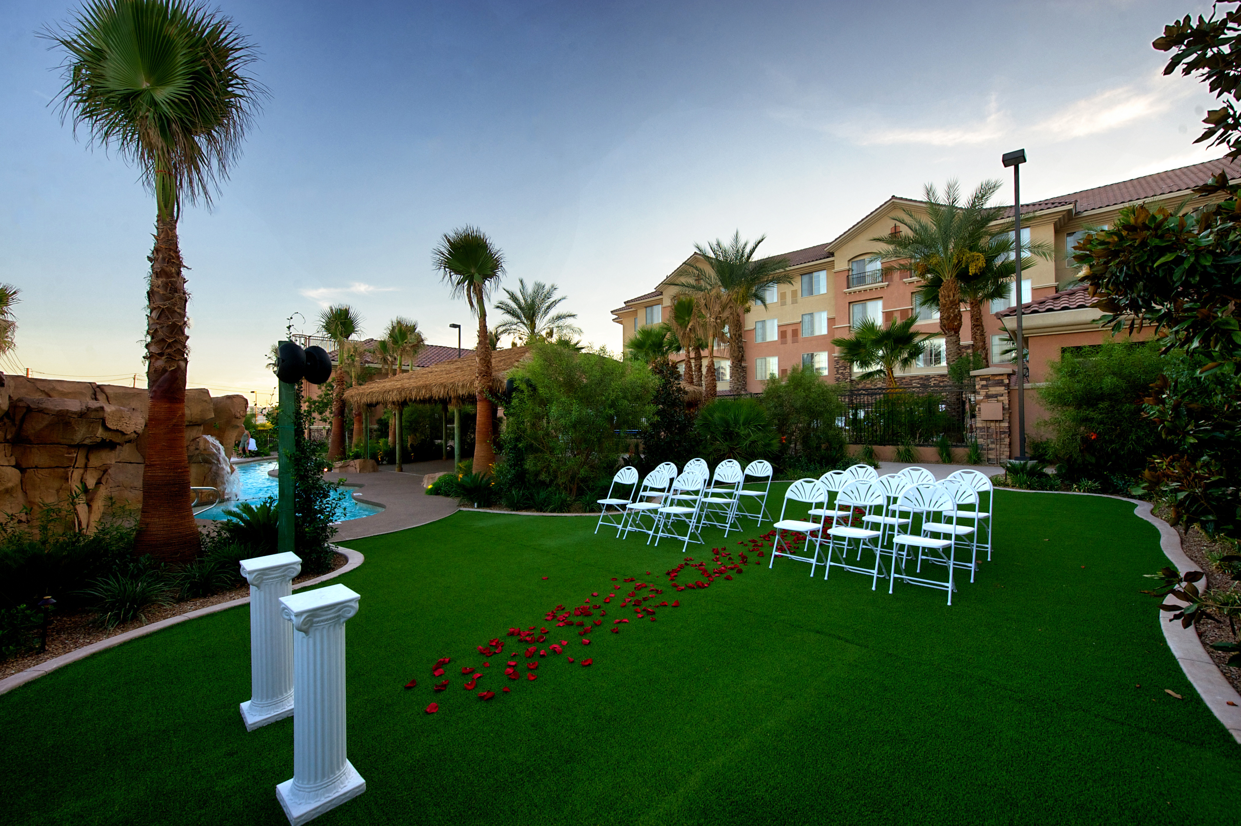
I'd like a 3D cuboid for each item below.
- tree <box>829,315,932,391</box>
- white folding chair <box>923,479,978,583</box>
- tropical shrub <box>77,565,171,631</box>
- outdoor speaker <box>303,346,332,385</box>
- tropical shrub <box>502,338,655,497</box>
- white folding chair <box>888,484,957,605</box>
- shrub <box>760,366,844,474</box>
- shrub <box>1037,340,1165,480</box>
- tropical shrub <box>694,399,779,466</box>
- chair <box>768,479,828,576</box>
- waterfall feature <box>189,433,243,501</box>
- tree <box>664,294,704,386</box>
[{"bbox_3d":[9.626,-1.000,17.550,3.250,5.039,3.250,0,-1,0],"label":"tree"},{"bbox_3d":[3.191,1.100,4.684,0.450,0.877,0.490,-1,-1,45],"label":"white folding chair"},{"bbox_3d":[-3.933,1.413,3.842,0.550,0.400,0.550,-1,0,44],"label":"tropical shrub"},{"bbox_3d":[-3.079,-0.478,4.900,0.310,0.390,0.360,0,-1,-37],"label":"outdoor speaker"},{"bbox_3d":[-0.803,0.179,9.400,2.750,3.000,2.400,-1,-1,0],"label":"tropical shrub"},{"bbox_3d":[2.556,1.075,4.064,0.455,0.860,0.500,-1,-2,42],"label":"white folding chair"},{"bbox_3d":[4.737,0.188,12.500,2.100,2.750,1.900,-1,-1,0],"label":"shrub"},{"bbox_3d":[11.577,-0.149,11.601,2.400,3.200,2.200,-1,0,43],"label":"shrub"},{"bbox_3d":[3.227,0.596,13.397,2.300,1.950,2.200,-1,0,14],"label":"tropical shrub"},{"bbox_3d":[1.791,1.103,4.823,0.455,0.880,0.450,-1,0,44],"label":"chair"},{"bbox_3d":[-8.562,1.158,10.200,0.950,1.400,0.950,-1,0,37],"label":"waterfall feature"},{"bbox_3d":[2.826,-1.772,21.010,1.800,6.780,1.800,-1,0,8],"label":"tree"}]

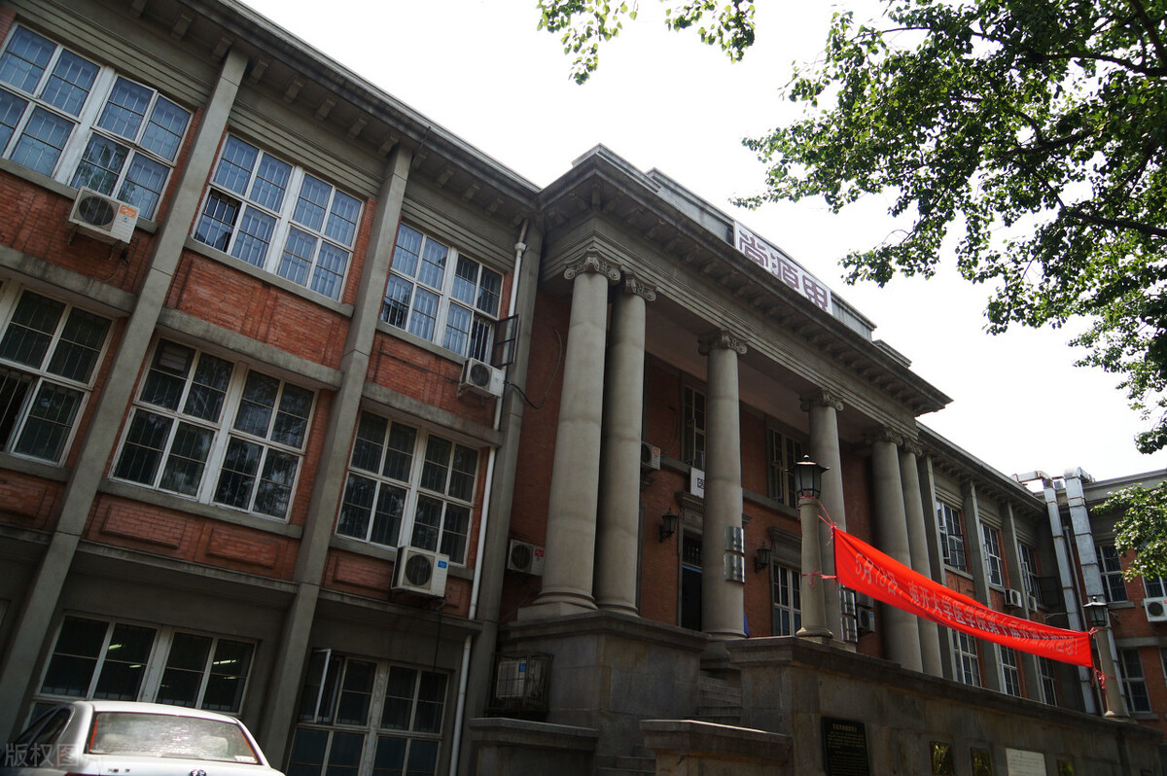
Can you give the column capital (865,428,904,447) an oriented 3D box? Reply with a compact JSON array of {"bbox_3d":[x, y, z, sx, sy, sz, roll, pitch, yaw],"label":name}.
[{"bbox_3d":[8.466,1.552,21.859,0.840,0.513,0.840,24,-32,-35],"label":"column capital"}]

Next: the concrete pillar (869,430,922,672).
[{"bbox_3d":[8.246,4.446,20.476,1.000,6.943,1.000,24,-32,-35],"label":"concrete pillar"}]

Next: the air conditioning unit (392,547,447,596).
[{"bbox_3d":[-2.662,3.013,12.633,0.840,0.650,0.310,24,-32,-35],"label":"air conditioning unit"}]

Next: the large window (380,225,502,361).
[{"bbox_3d":[-2.575,-1.743,14.706,2.395,2.113,0.160,24,-32,-35],"label":"large window"}]

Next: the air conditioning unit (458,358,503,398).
[{"bbox_3d":[-1.833,-0.150,14.230,0.755,0.540,0.260,24,-32,-35],"label":"air conditioning unit"}]

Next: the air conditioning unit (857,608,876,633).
[{"bbox_3d":[8.141,6.780,22.638,0.800,0.600,0.300,24,-32,-35],"label":"air conditioning unit"}]

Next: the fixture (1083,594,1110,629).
[{"bbox_3d":[11.649,5.063,17.635,0.520,0.670,0.520,24,-32,-35],"label":"fixture"}]

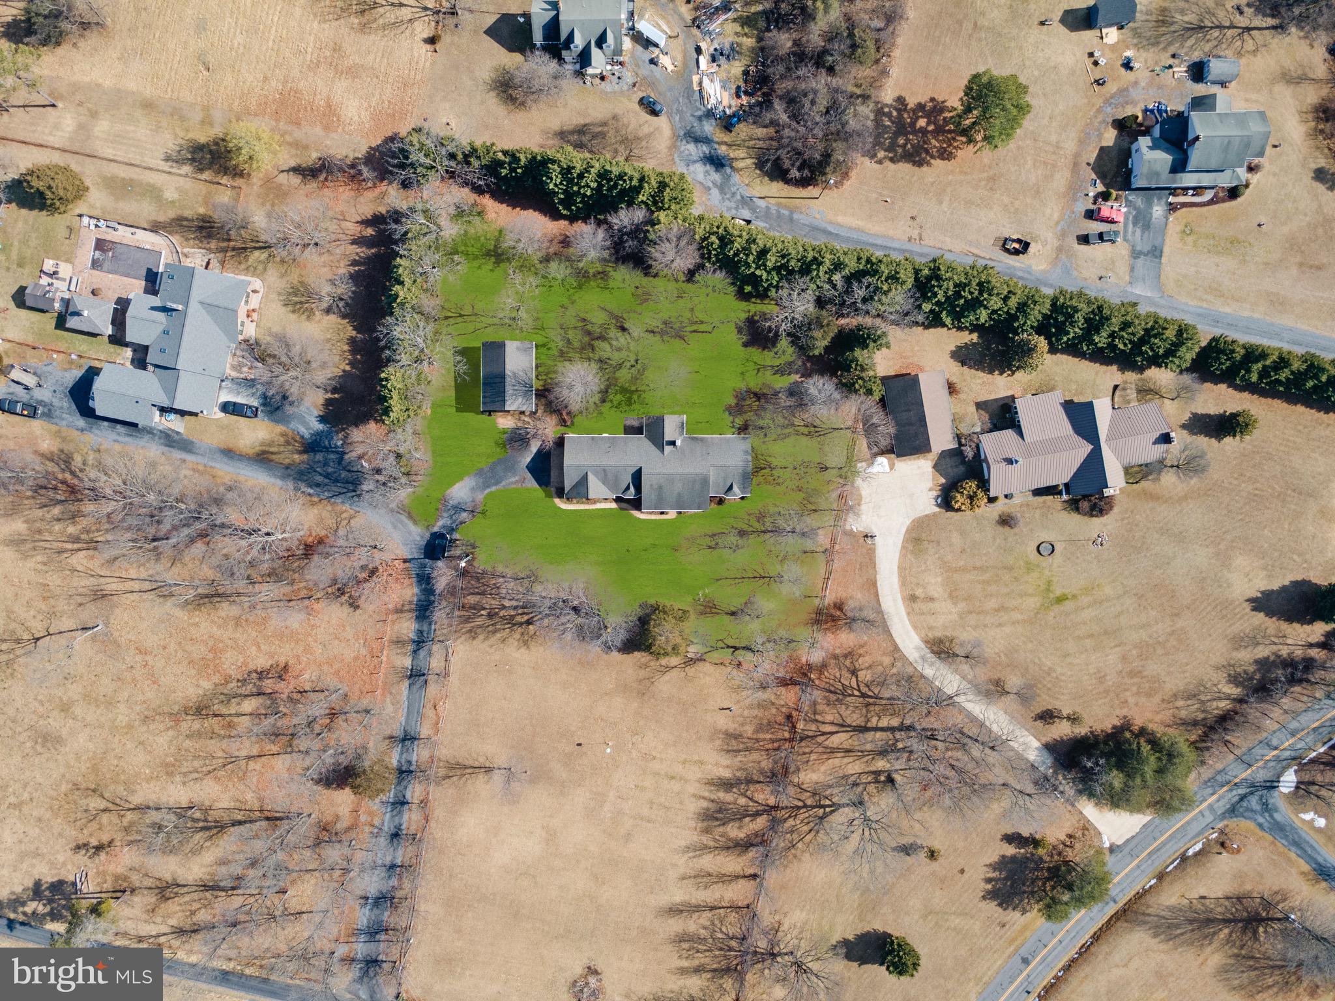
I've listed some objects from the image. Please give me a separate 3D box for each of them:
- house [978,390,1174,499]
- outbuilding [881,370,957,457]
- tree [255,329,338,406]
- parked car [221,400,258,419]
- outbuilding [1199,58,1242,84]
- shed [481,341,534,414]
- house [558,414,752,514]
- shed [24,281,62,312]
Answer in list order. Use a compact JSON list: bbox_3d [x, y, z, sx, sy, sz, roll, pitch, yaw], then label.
[{"bbox_3d":[67.364,-9.169,151.342,31.130,6.800,18.350,-10,93,0],"label":"house"},{"bbox_3d":[41.557,-14.229,151.768,10.160,5.500,13.070,-11,93,0],"label":"outbuilding"},{"bbox_3d":[-59.826,-21.302,149.451,12.100,9.500,11.670,0,93,0],"label":"tree"},{"bbox_3d":[-70.702,-15.129,153.554,5.650,1.850,1.940,12,92,-1],"label":"parked car"},{"bbox_3d":[90.227,-70.135,150.731,4.620,2.600,3.520,0,93,0],"label":"outbuilding"},{"bbox_3d":[-25.912,-20.204,151.301,8.700,5.900,11.210,0,93,0],"label":"shed"},{"bbox_3d":[-1.607,-6.056,151.881,30.520,6.000,15.590,0,93,0],"label":"house"},{"bbox_3d":[-102.279,-33.431,152.164,4.690,3.000,3.910,12,92,-1],"label":"shed"}]

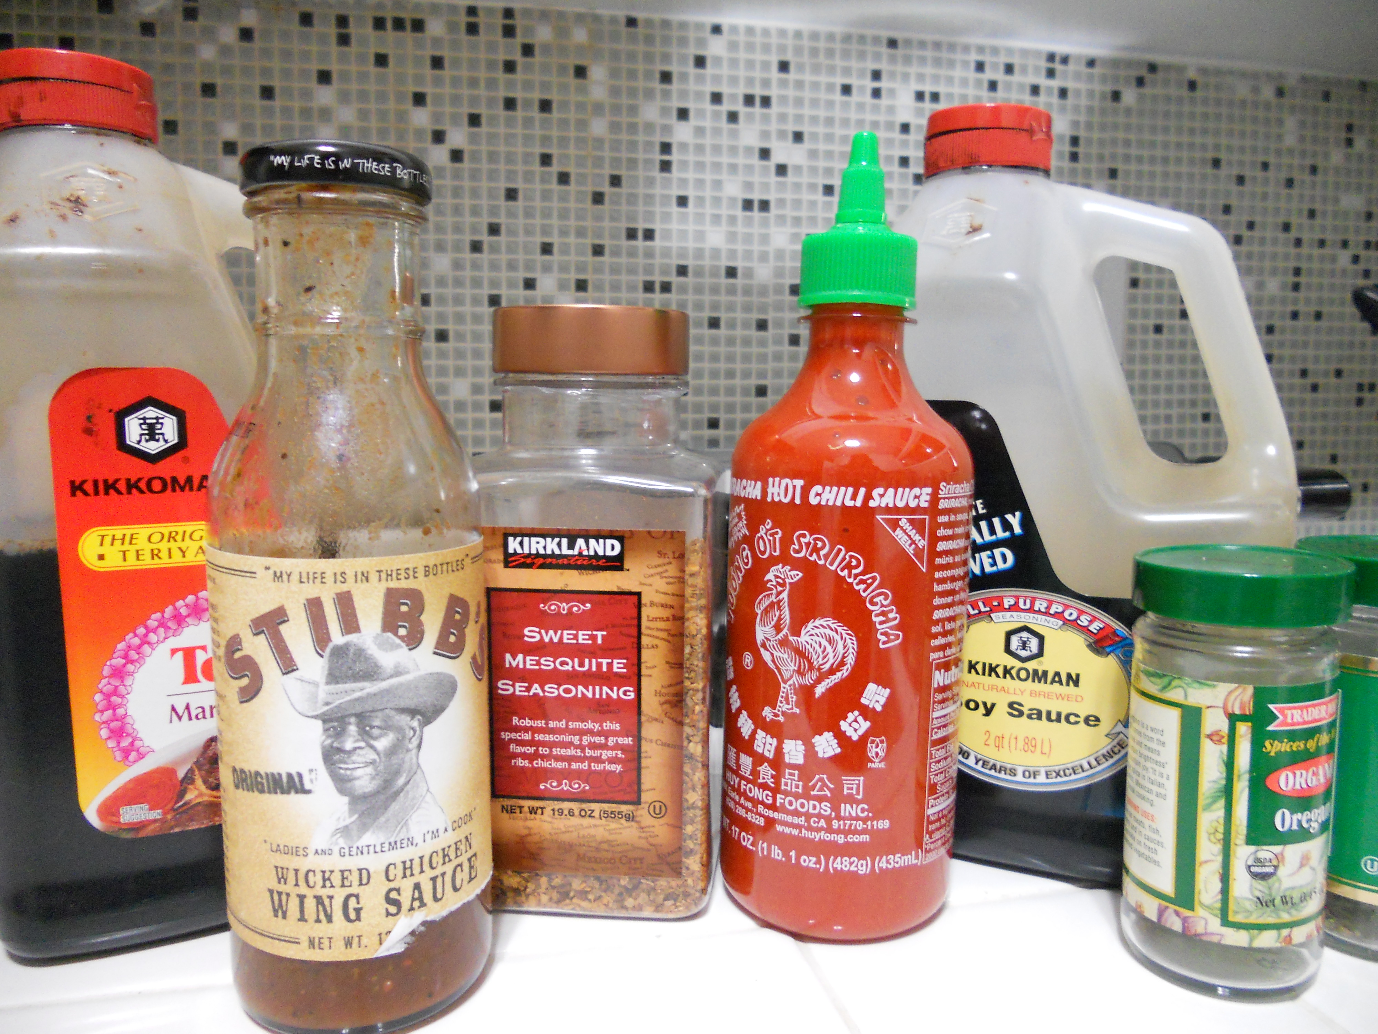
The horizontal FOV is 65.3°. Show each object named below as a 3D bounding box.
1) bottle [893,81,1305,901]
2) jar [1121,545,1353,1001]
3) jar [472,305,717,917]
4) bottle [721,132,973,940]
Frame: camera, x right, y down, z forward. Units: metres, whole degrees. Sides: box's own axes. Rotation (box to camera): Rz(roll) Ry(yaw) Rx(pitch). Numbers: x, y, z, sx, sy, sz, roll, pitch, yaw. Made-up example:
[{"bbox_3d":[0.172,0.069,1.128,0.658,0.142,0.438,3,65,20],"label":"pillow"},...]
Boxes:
[{"bbox_3d":[0.127,-0.015,0.365,0.140,0.244,0.097,4,8,29],"label":"bottle"},{"bbox_3d":[0.143,0.064,0.285,0.051,0.107,0.051,0,7,0],"label":"jar"},{"bbox_3d":[-0.027,0.025,0.327,0.067,0.172,0.065,1,7,4],"label":"jar"},{"bbox_3d":[0.046,0.003,0.313,0.069,0.220,0.069,4,8,28],"label":"bottle"}]

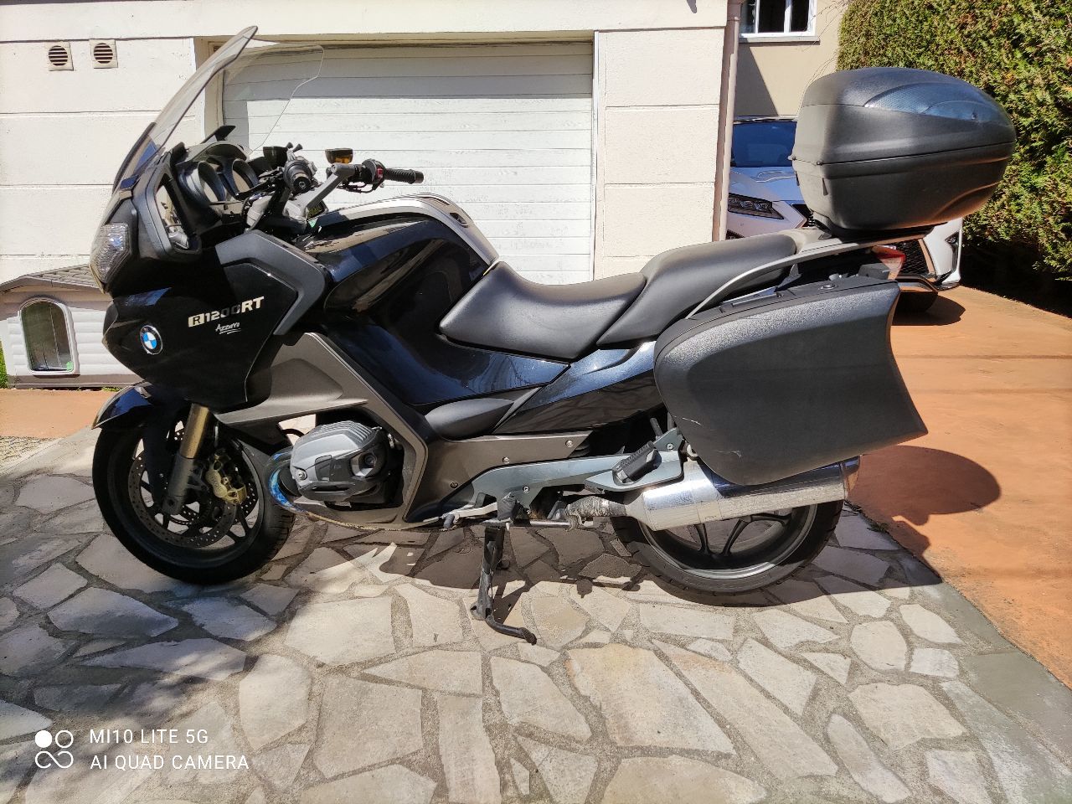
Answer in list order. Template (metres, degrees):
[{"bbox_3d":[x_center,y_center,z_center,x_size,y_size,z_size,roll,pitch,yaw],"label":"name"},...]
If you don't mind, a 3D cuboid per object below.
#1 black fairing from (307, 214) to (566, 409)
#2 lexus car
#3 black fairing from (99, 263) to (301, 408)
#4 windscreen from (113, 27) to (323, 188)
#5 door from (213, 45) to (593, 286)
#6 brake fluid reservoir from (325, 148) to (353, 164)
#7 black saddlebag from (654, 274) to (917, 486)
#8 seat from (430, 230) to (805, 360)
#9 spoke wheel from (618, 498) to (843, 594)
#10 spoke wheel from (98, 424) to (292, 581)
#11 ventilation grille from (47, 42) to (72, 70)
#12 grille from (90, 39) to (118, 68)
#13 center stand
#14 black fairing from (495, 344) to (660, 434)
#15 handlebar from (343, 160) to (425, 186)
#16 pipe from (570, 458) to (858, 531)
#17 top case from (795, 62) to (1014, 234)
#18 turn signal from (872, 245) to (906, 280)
[{"bbox_3d":[-0.228,-0.218,1.922,0.610,0.445,0.220,1,17,4],"label":"black fairing"},{"bbox_3d":[2.487,-1.990,8.053,1.900,1.690,4.880,1,16,4],"label":"lexus car"},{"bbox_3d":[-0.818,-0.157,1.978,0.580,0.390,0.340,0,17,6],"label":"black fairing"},{"bbox_3d":[-0.838,-0.726,2.001,0.530,0.360,0.510,0,17,6],"label":"windscreen"},{"bbox_3d":[-0.918,-1.557,5.867,2.614,1.898,0.080,1,17,5],"label":"door"},{"bbox_3d":[-0.534,-0.666,2.194,0.073,0.048,0.066,0,17,8],"label":"brake fluid reservoir"},{"bbox_3d":[0.525,-0.056,1.723,0.555,0.425,0.260,1,17,4],"label":"black saddlebag"},{"bbox_3d":[0.205,-0.286,2.047,0.865,0.285,0.360,1,17,4],"label":"seat"},{"bbox_3d":[0.510,0.228,2.186,0.630,0.630,0.180,1,17,4],"label":"spoke wheel"},{"bbox_3d":[-0.978,0.245,2.312,0.600,0.600,0.125,0,16,8],"label":"spoke wheel"},{"bbox_3d":[-3.076,-2.226,5.184,0.162,0.167,0.028,1,16,4],"label":"ventilation grille"},{"bbox_3d":[-2.949,-2.374,5.489,0.183,0.177,0.025,1,17,5],"label":"grille"},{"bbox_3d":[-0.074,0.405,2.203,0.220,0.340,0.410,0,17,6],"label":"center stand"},{"bbox_3d":[0.118,-0.042,1.962,0.430,0.240,0.120,1,17,4],"label":"black fairing"},{"bbox_3d":[-0.424,-0.643,2.292,0.085,0.085,0.300,13,22,36],"label":"handlebar"},{"bbox_3d":[0.409,0.214,1.931,0.690,0.145,0.140,-9,16,9],"label":"pipe"},{"bbox_3d":[0.843,-0.582,1.870,0.480,0.335,0.560,-4,16,7],"label":"top case"},{"bbox_3d":[0.806,-0.319,1.853,0.080,0.085,0.075,1,17,4],"label":"turn signal"}]

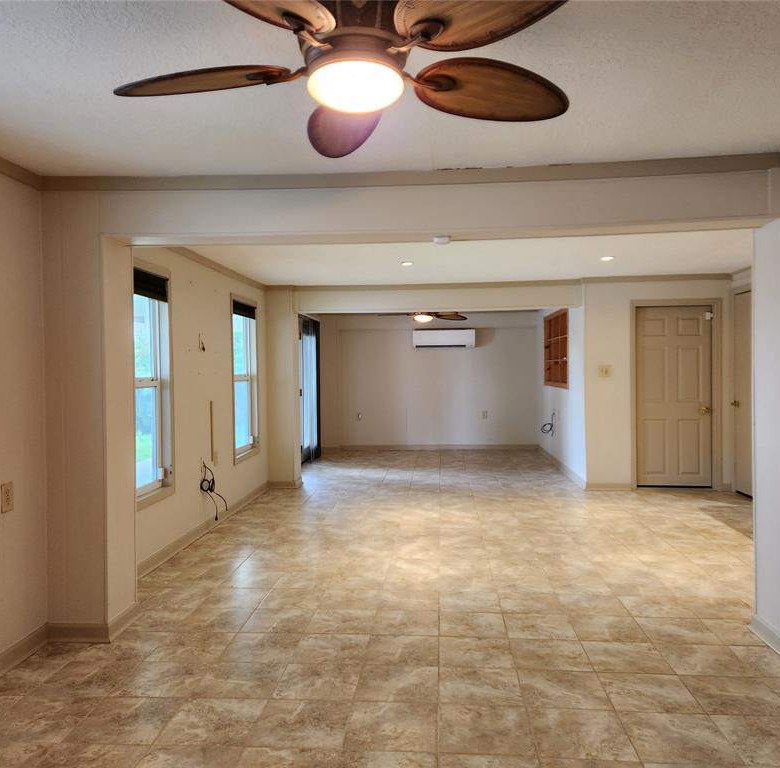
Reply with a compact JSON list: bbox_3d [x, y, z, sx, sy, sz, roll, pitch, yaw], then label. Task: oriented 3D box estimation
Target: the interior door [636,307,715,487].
[{"bbox_3d":[3.182,0.142,7.640,0.808,2.033,0.045,-1,1,4],"label":"interior door"}]

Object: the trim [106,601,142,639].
[{"bbox_3d":[-1.430,1.274,3.679,0.015,0.100,0.394,-1,1,4],"label":"trim"}]

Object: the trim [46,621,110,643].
[{"bbox_3d":[-1.604,1.280,3.502,0.336,0.100,0.015,-1,1,4],"label":"trim"}]

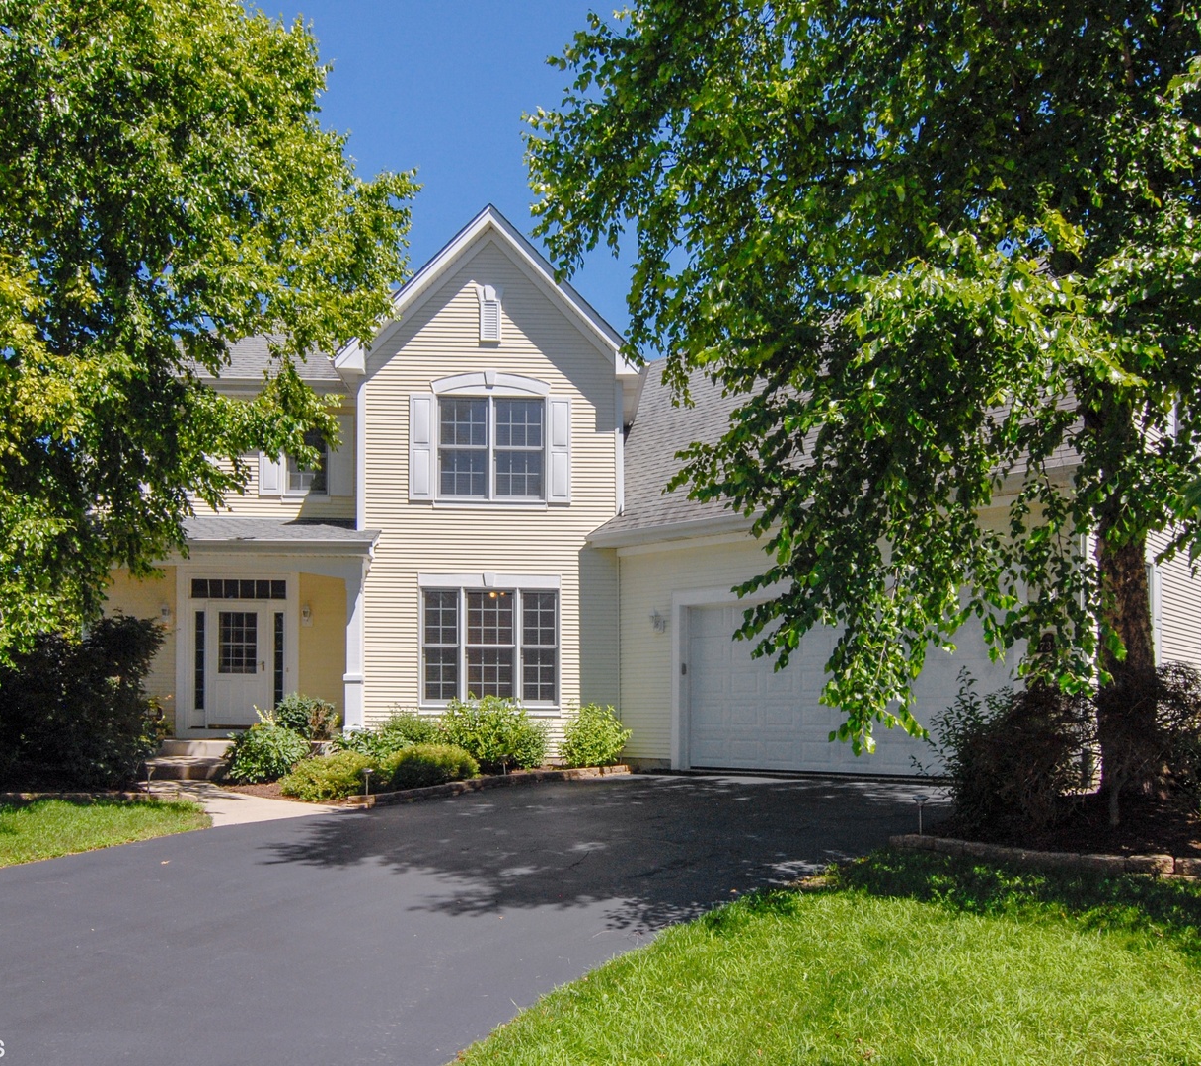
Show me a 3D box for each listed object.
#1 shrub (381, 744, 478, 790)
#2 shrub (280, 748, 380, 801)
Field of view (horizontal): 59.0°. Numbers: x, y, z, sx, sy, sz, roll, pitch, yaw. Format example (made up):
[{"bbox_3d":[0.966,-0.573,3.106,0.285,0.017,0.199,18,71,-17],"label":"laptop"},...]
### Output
[{"bbox_3d":[-2.270,3.100,14.200,1.200,0.560,1.000,1,-5,-2],"label":"shrub"},{"bbox_3d":[-3.420,3.030,13.400,1.200,0.600,1.050,1,-5,-2],"label":"shrub"}]

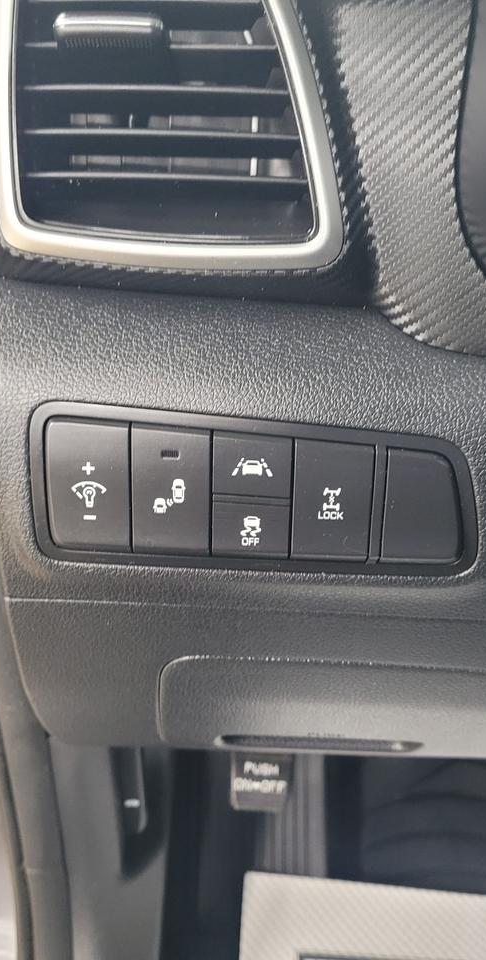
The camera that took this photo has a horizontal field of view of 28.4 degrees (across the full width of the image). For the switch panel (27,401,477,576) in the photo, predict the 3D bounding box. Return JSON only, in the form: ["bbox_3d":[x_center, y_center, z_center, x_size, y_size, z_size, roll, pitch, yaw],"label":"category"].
[{"bbox_3d":[0.003,0.001,0.319,0.145,0.055,0.020,1,18,-3],"label":"switch panel"}]

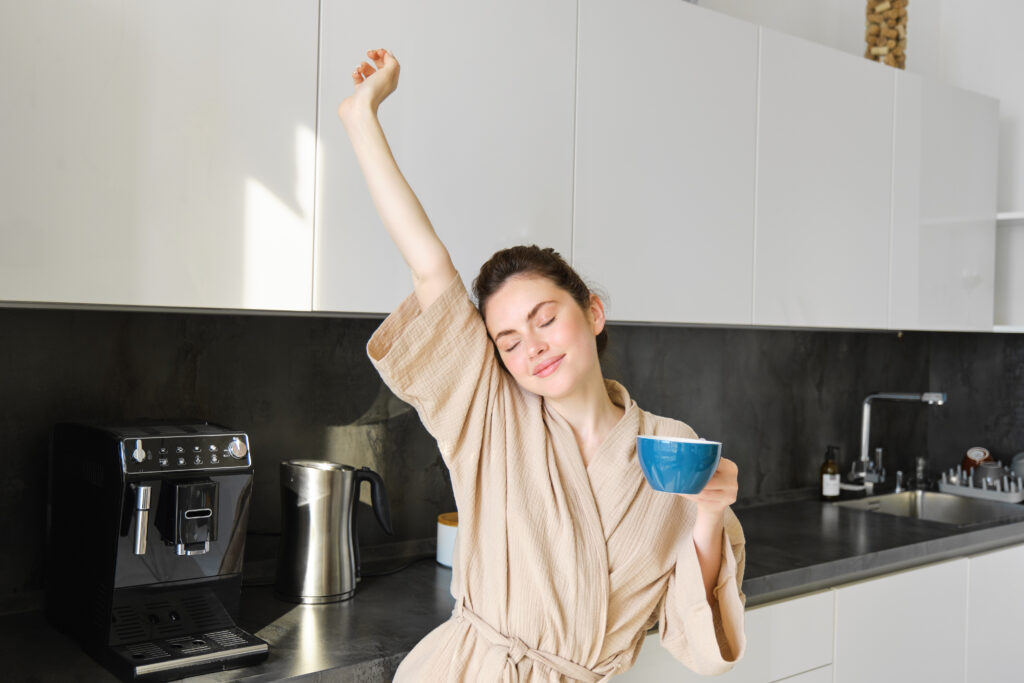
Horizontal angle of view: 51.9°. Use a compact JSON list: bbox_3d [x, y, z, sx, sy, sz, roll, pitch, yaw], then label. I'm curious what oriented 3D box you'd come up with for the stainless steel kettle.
[{"bbox_3d":[-0.337,0.354,2.004,0.222,0.246,0.154,1,1,-19],"label":"stainless steel kettle"}]

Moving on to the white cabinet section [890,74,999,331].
[{"bbox_3d":[1.196,-0.400,3.258,0.595,0.728,0.320,1,1,-39],"label":"white cabinet section"}]

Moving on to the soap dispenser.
[{"bbox_3d":[0.990,0.407,3.259,0.059,0.170,0.062,1,1,-41],"label":"soap dispenser"}]

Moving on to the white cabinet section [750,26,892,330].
[{"bbox_3d":[0.731,-0.406,2.880,0.603,0.728,0.320,1,1,-39],"label":"white cabinet section"}]

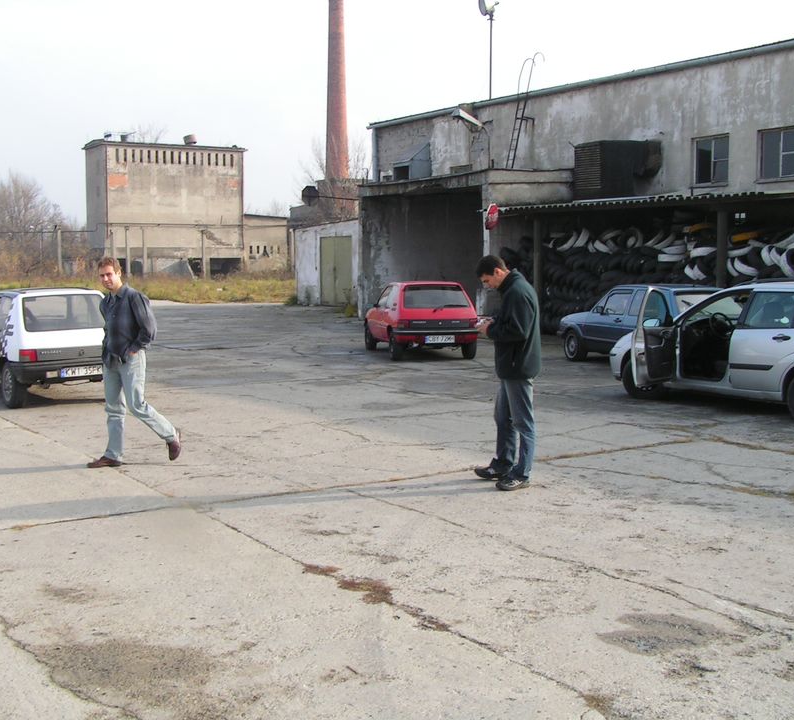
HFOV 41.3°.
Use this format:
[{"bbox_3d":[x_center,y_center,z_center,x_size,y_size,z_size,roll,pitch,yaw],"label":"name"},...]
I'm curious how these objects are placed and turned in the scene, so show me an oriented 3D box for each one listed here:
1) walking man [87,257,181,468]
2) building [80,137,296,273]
[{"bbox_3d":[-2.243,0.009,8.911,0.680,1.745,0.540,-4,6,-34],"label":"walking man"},{"bbox_3d":[-21.055,-14.442,105.137,18.500,13.200,8.000,-3,6,-31],"label":"building"}]

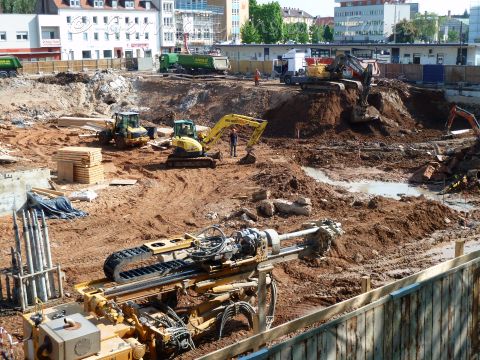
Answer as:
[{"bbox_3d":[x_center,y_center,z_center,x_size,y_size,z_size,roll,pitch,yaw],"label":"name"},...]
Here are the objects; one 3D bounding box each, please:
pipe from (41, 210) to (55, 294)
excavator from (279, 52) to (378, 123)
[{"bbox_3d":[-5.514,2.118,19.195,0.140,2.540,0.140,-5,9,1],"label":"pipe"},{"bbox_3d":[9.014,-8.341,59.700,8.000,5.900,3.000,9,15,41],"label":"excavator"}]

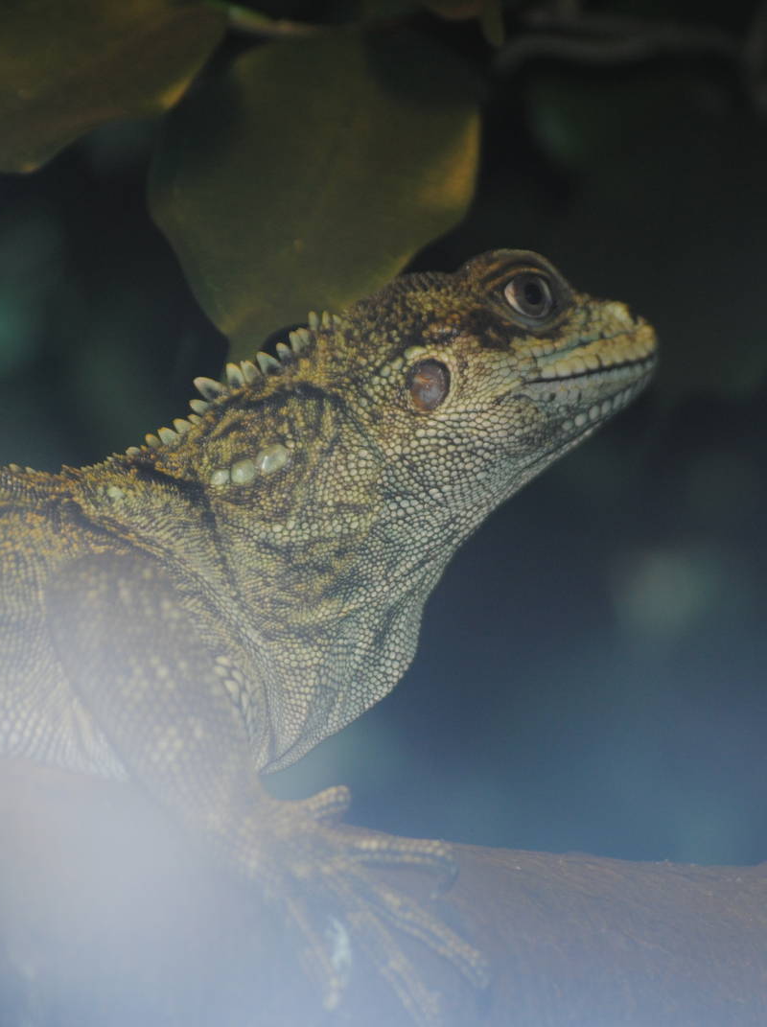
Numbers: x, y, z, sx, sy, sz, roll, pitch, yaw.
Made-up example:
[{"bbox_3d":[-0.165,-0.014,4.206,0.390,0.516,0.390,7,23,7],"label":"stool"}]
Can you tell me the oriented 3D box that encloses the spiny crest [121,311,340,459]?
[{"bbox_3d":[-0.033,-0.026,1.215,0.055,0.009,0.006,-35,0,0],"label":"spiny crest"}]

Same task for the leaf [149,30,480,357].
[{"bbox_3d":[-0.015,-0.067,1.255,0.071,0.075,0.020,1,-15,-3],"label":"leaf"}]

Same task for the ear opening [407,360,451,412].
[{"bbox_3d":[0.009,-0.026,1.200,0.009,0.011,0.004,9,0,3],"label":"ear opening"}]

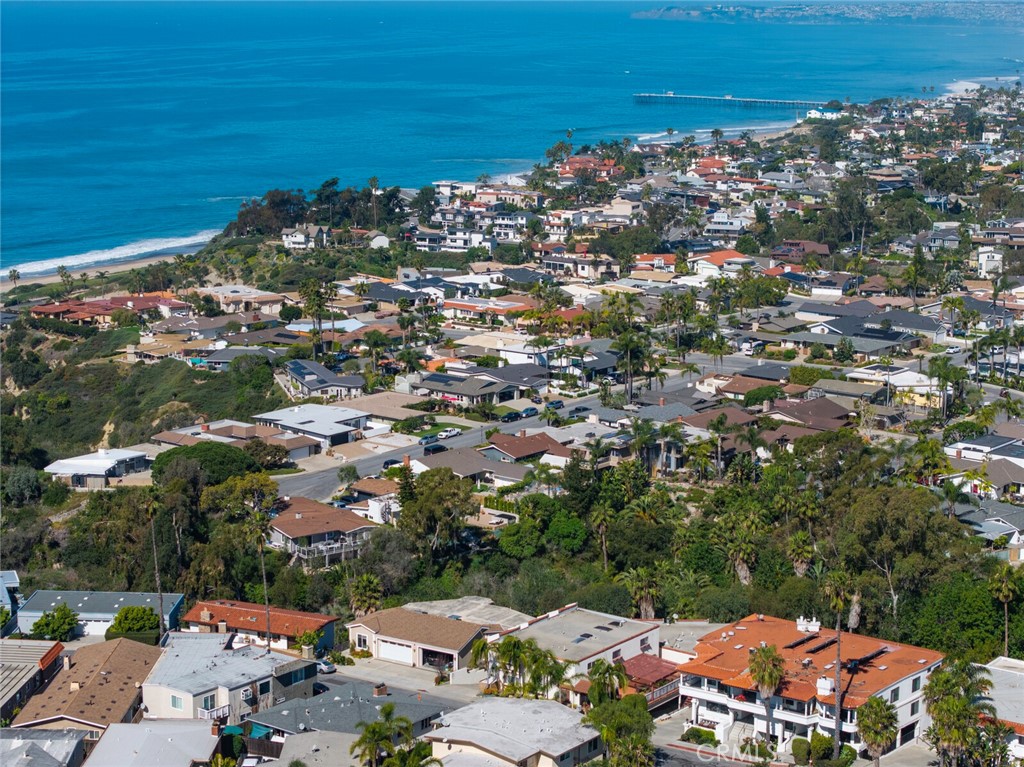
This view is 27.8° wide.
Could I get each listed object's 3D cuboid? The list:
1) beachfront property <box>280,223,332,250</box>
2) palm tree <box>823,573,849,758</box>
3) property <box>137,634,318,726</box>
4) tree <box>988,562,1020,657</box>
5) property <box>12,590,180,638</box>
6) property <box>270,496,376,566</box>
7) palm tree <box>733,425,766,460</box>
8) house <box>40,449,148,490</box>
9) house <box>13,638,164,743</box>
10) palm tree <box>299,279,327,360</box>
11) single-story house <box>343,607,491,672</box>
[{"bbox_3d":[-72.700,-52.550,731.470,17.500,8.300,13.000,3,11,14],"label":"beachfront property"},{"bbox_3d":[35.160,30.230,222.300,3.100,21.470,3.100,0,11,0],"label":"palm tree"},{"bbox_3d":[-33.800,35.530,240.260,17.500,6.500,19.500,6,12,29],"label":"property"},{"bbox_3d":[63.300,29.290,267.200,4.000,12.800,4.000,0,11,0],"label":"tree"},{"bbox_3d":[-56.900,32.040,288.050,21.000,3.800,10.400,1,11,3],"label":"property"},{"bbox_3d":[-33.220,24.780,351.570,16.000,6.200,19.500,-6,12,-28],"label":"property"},{"bbox_3d":[45.690,13.480,399.170,6.200,11.000,6.200,0,11,0],"label":"palm tree"},{"bbox_3d":[-80.300,16.350,400.410,12.900,3.800,18.600,3,11,15],"label":"house"},{"bbox_3d":[-45.500,34.160,225.910,10.300,4.900,25.800,1,11,3],"label":"house"},{"bbox_3d":[-50.830,-16.180,529.320,6.800,21.000,6.800,0,11,0],"label":"palm tree"},{"bbox_3d":[-10.780,30.390,250.130,16.610,4.500,9.600,6,13,30],"label":"single-story house"}]

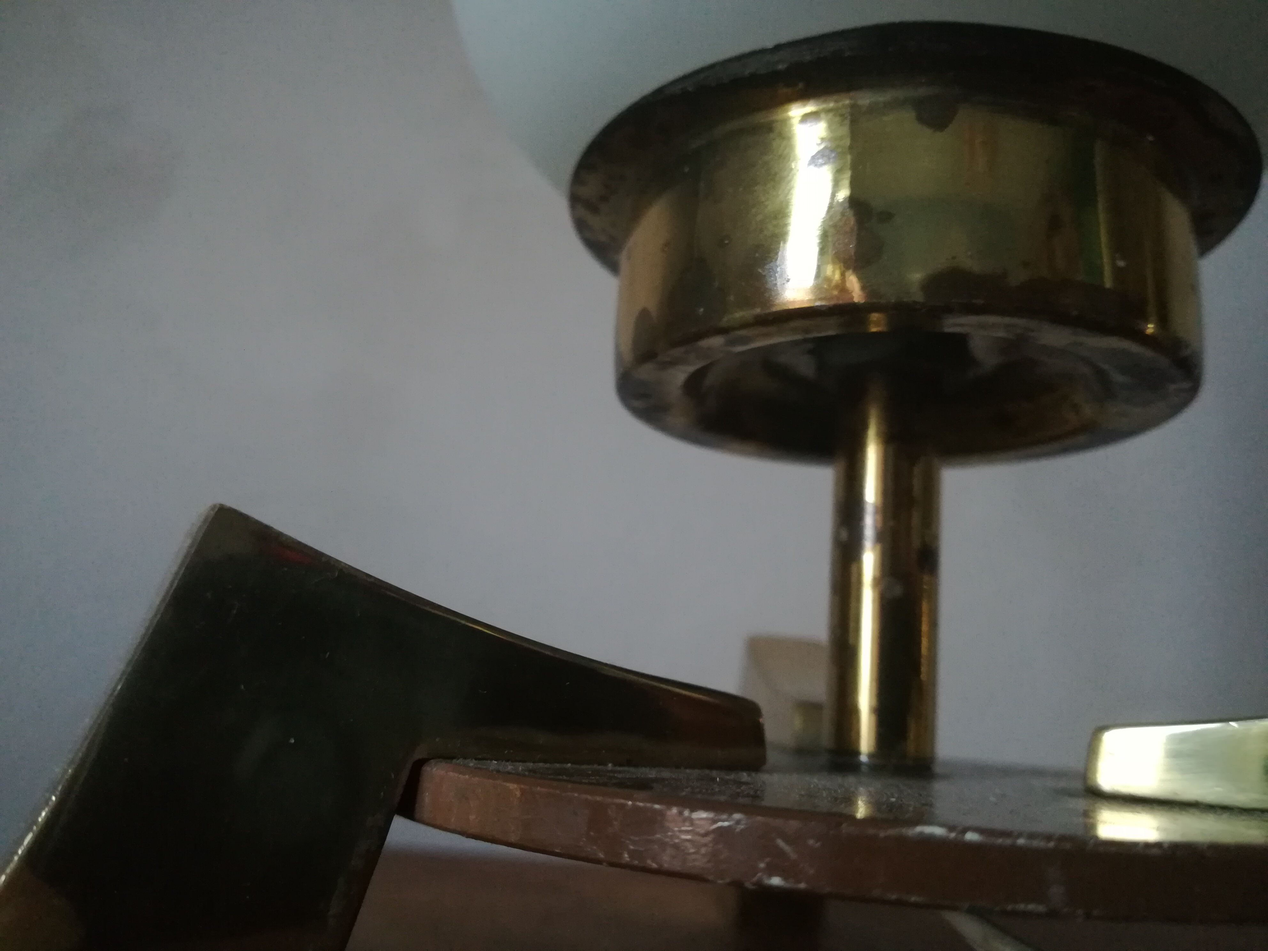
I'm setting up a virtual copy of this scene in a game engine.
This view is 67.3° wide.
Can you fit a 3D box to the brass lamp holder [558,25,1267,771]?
[{"bbox_3d":[0.034,0.001,0.129,0.090,0.074,0.090,4,-12,0],"label":"brass lamp holder"}]

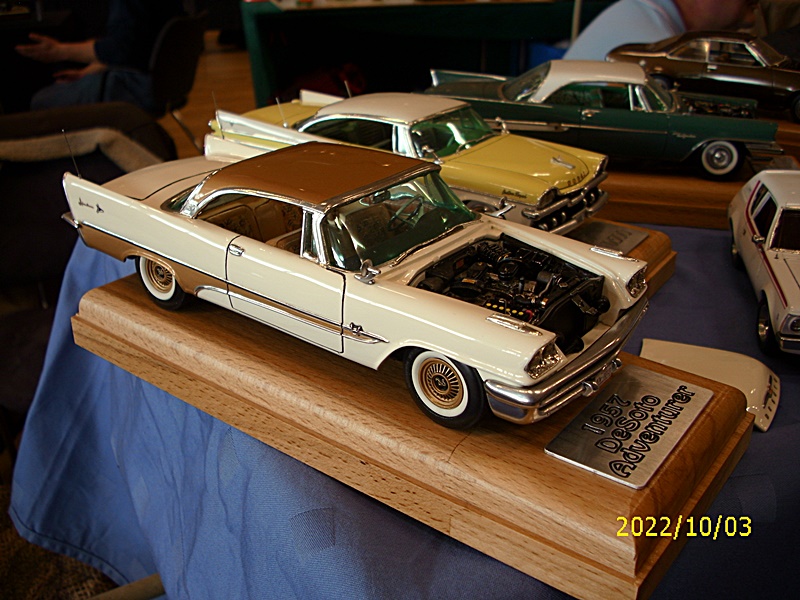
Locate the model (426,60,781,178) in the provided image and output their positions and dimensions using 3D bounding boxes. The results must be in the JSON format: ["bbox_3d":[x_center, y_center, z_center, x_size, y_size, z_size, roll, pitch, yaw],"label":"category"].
[{"bbox_3d":[0.108,-0.109,0.495,0.211,0.055,0.076,5,26,10],"label":"model"}]

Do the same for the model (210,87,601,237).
[{"bbox_3d":[-0.003,-0.072,0.421,0.204,0.054,0.075,17,31,31],"label":"model"}]

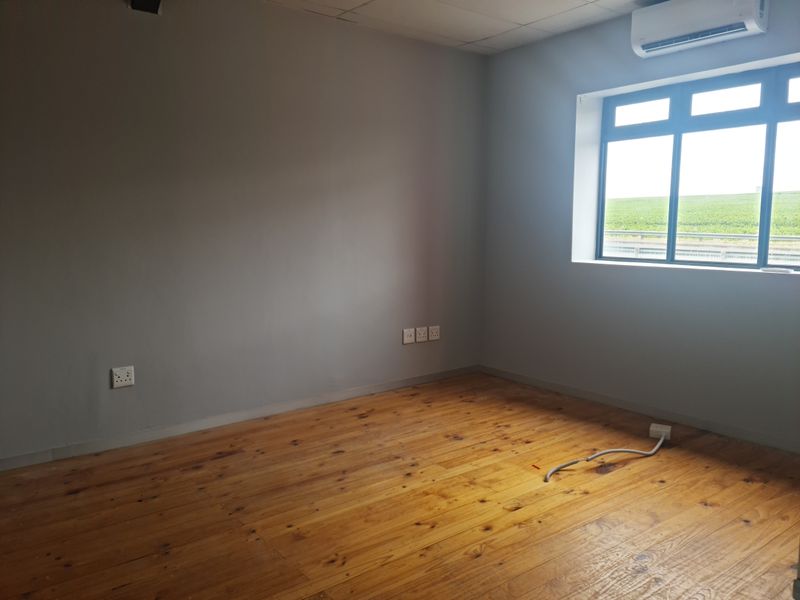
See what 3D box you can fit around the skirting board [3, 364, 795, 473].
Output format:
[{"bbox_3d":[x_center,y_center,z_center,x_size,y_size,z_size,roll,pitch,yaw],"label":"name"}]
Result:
[{"bbox_3d":[0.076,0.907,3.535,3.893,0.080,2.700,-5,9,-38],"label":"skirting board"}]

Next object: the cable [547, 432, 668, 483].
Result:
[{"bbox_3d":[1.226,0.898,3.589,1.011,0.090,0.120,-4,8,-31],"label":"cable"}]

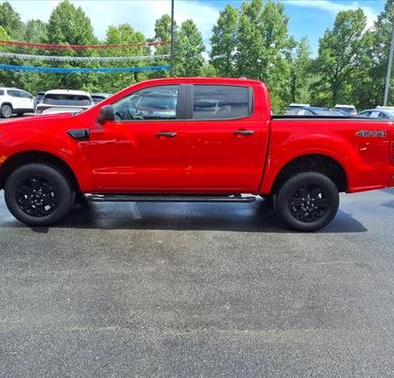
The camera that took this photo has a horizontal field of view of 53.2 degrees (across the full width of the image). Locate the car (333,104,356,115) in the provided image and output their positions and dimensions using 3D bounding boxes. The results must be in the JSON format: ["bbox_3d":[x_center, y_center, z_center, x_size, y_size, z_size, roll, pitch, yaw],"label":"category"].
[{"bbox_3d":[9.867,-4.928,27.292,1.880,1.700,4.700,5,13,12],"label":"car"}]

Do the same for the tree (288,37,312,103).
[{"bbox_3d":[12.444,-13.701,48.047,2.830,9.280,2.830,2,13,0],"label":"tree"}]

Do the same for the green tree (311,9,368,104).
[{"bbox_3d":[16.845,-14.793,46.731,6.410,12.330,6.410,2,13,0],"label":"green tree"}]

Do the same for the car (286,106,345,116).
[{"bbox_3d":[4.247,-2.396,14.905,1.830,1.450,4.800,-1,13,-16],"label":"car"}]

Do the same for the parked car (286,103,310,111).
[{"bbox_3d":[6.545,-4.809,26.353,1.880,1.700,4.700,4,13,8],"label":"parked car"}]

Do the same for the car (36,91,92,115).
[{"bbox_3d":[-4.499,-2.667,14.100,1.860,1.670,4.680,-1,13,-15],"label":"car"}]

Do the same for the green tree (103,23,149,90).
[{"bbox_3d":[-8.256,-14.292,46.045,5.200,9.750,5.200,2,13,0],"label":"green tree"}]

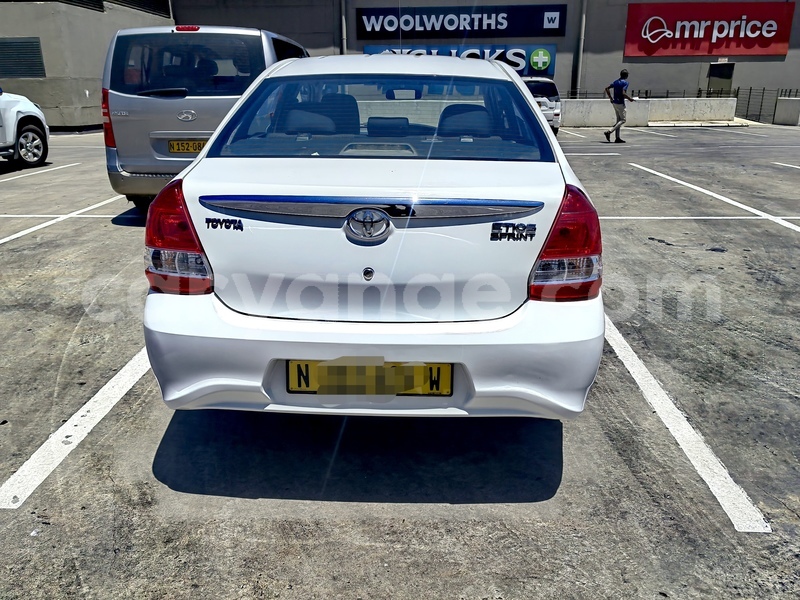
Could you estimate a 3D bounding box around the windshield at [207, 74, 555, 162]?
[{"bbox_3d":[-0.066,-0.742,2.433,1.260,0.110,0.591,0,49,3],"label":"windshield"}]

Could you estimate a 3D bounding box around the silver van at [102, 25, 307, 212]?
[{"bbox_3d":[-1.985,-2.533,8.672,1.910,1.925,5.130,0,19,3],"label":"silver van"}]

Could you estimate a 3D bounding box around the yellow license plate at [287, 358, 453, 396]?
[{"bbox_3d":[-0.095,0.249,1.980,0.525,0.117,0.015,0,19,3],"label":"yellow license plate"}]

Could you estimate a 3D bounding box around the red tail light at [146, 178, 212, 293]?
[{"bbox_3d":[-0.743,-0.222,2.144,0.300,0.360,0.290,1,19,2],"label":"red tail light"}]

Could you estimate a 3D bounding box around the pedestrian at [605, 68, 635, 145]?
[{"bbox_3d":[5.382,-4.762,15.300,0.650,1.720,0.480,-5,19,-13],"label":"pedestrian"}]

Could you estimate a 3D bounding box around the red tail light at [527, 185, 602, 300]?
[{"bbox_3d":[0.555,-0.204,2.092,0.300,0.360,0.290,1,19,2],"label":"red tail light"}]

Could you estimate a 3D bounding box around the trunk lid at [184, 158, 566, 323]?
[{"bbox_3d":[-0.091,-0.233,2.175,1.320,0.470,0.560,1,19,2],"label":"trunk lid"}]

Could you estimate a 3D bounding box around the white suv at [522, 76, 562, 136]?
[{"bbox_3d":[3.880,-6.376,20.444,1.850,1.780,4.650,1,19,2],"label":"white suv"}]

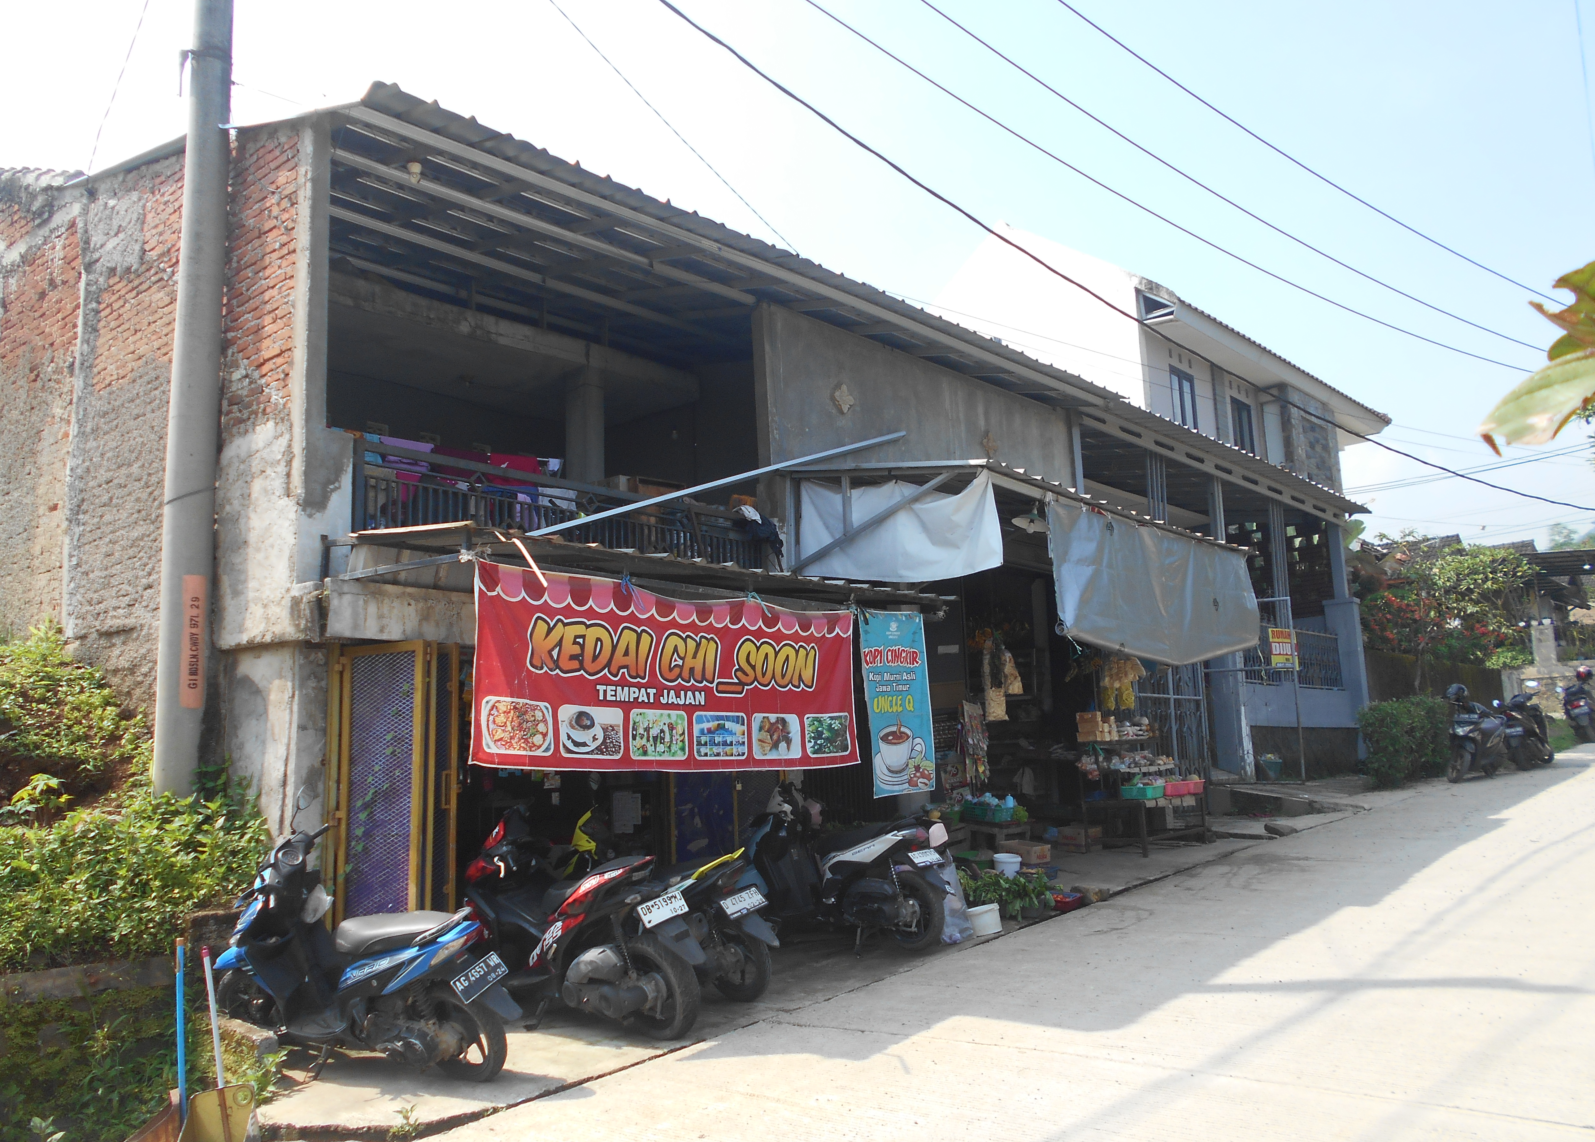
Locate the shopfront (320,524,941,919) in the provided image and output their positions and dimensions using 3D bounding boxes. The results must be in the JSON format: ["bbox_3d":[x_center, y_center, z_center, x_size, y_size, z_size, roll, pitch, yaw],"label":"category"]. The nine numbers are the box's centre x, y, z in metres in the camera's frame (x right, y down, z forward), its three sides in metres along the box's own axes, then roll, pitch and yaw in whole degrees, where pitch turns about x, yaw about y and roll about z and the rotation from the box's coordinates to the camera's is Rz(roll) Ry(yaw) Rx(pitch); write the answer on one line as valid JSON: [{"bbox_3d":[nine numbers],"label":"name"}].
[{"bbox_3d":[-0.950,1.331,7.997,2.100,2.600,4.100,-10,-13,42],"label":"shopfront"}]

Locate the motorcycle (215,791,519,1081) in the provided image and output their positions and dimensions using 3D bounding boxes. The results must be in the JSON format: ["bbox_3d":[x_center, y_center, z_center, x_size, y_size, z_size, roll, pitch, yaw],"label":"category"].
[{"bbox_3d":[-2.112,1.844,5.924,1.880,1.170,0.700,-6,-10,26],"label":"motorcycle"}]

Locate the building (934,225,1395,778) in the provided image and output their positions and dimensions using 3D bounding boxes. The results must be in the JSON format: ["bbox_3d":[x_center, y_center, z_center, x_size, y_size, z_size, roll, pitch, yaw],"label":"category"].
[{"bbox_3d":[5.727,-0.892,20.048,6.000,8.500,9.800,-10,-13,42],"label":"building"}]

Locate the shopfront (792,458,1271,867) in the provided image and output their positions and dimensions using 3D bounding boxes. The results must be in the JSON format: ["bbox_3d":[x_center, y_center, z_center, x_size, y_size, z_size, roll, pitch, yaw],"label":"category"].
[{"bbox_3d":[2.188,1.163,11.276,2.600,3.150,4.700,-10,-13,42],"label":"shopfront"}]

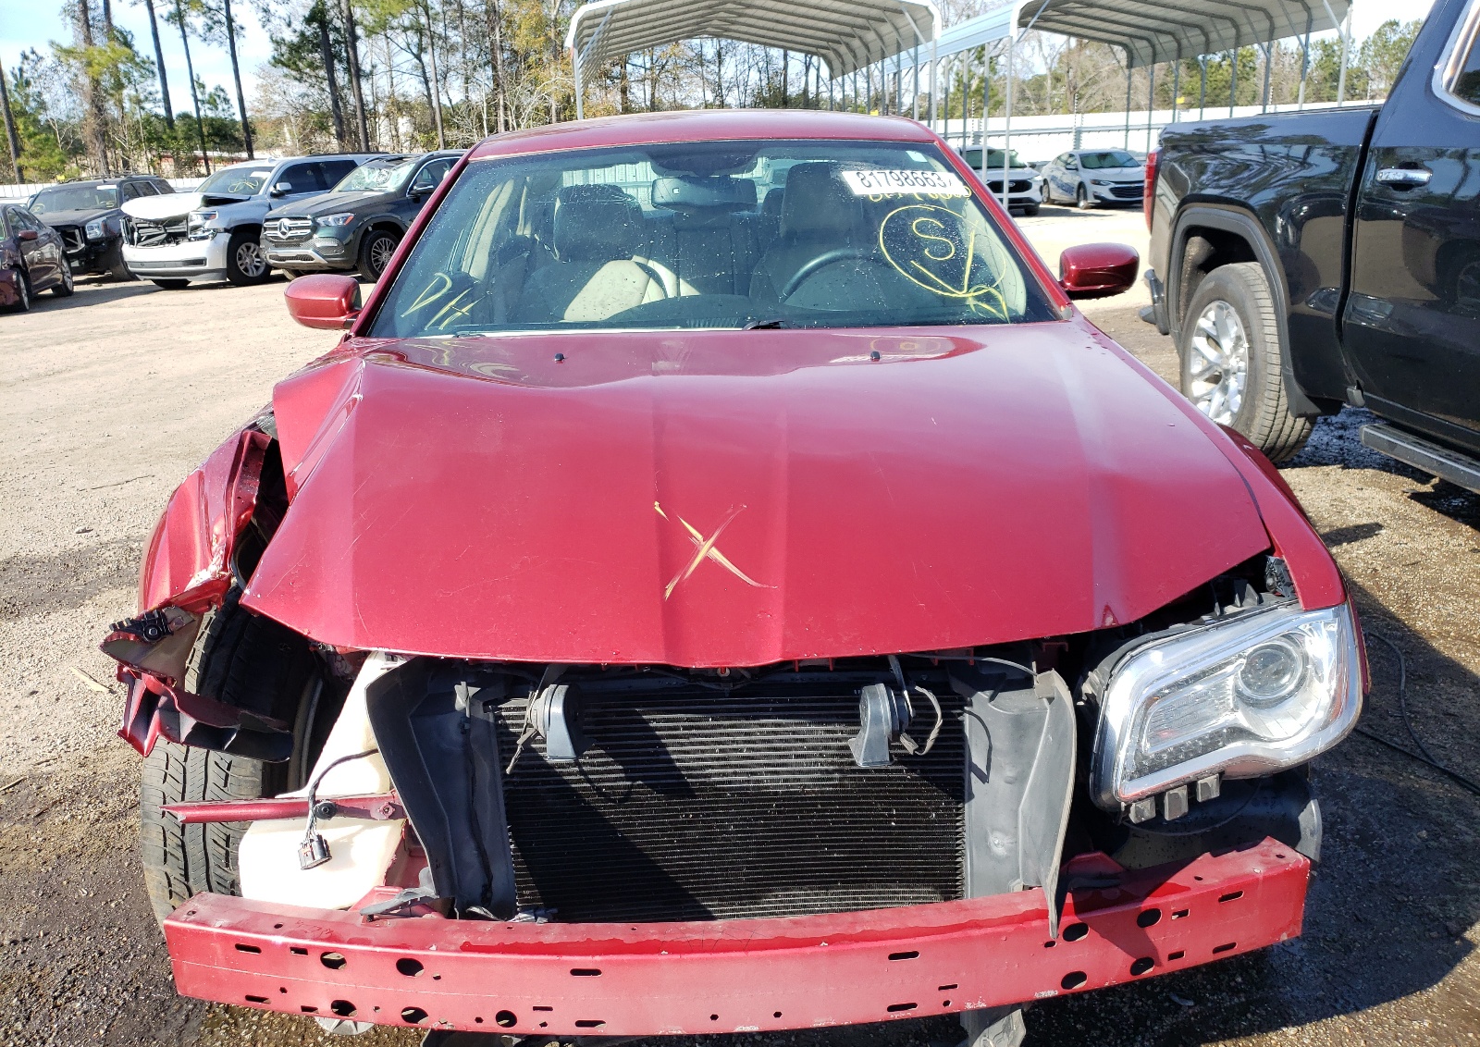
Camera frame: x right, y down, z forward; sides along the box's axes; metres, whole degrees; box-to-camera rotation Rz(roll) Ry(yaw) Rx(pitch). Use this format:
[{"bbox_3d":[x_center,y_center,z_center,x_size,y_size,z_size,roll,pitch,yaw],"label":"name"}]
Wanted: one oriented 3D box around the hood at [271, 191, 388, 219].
[{"bbox_3d":[-5.804,-4.410,15.423,1.550,0.250,1.250,8,20,28],"label":"hood"}]

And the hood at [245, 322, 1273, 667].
[{"bbox_3d":[-0.041,-0.145,1.821,1.570,0.240,1.340,-2,18,-1],"label":"hood"}]

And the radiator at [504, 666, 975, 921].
[{"bbox_3d":[-0.005,0.382,1.565,0.680,0.430,0.060,-2,18,-1],"label":"radiator"}]

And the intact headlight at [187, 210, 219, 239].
[{"bbox_3d":[-8.074,-4.499,16.662,0.430,0.350,0.380,5,19,20],"label":"intact headlight"}]

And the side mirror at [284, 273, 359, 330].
[{"bbox_3d":[-0.974,-0.524,2.652,0.210,0.135,0.140,-2,18,-1],"label":"side mirror"}]

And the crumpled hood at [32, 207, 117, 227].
[{"bbox_3d":[-11.605,-5.212,18.993,1.480,0.220,1.280,-6,18,-12],"label":"crumpled hood"}]

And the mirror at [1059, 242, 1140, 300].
[{"bbox_3d":[0.844,-0.604,2.686,0.210,0.135,0.140,-2,18,-1],"label":"mirror"}]

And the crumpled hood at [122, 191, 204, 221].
[{"bbox_3d":[-8.613,-4.946,17.277,1.620,0.320,1.350,5,19,20],"label":"crumpled hood"}]

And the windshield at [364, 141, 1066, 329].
[{"bbox_3d":[-0.070,-0.696,2.655,1.530,0.120,0.790,-2,49,-1],"label":"windshield"}]

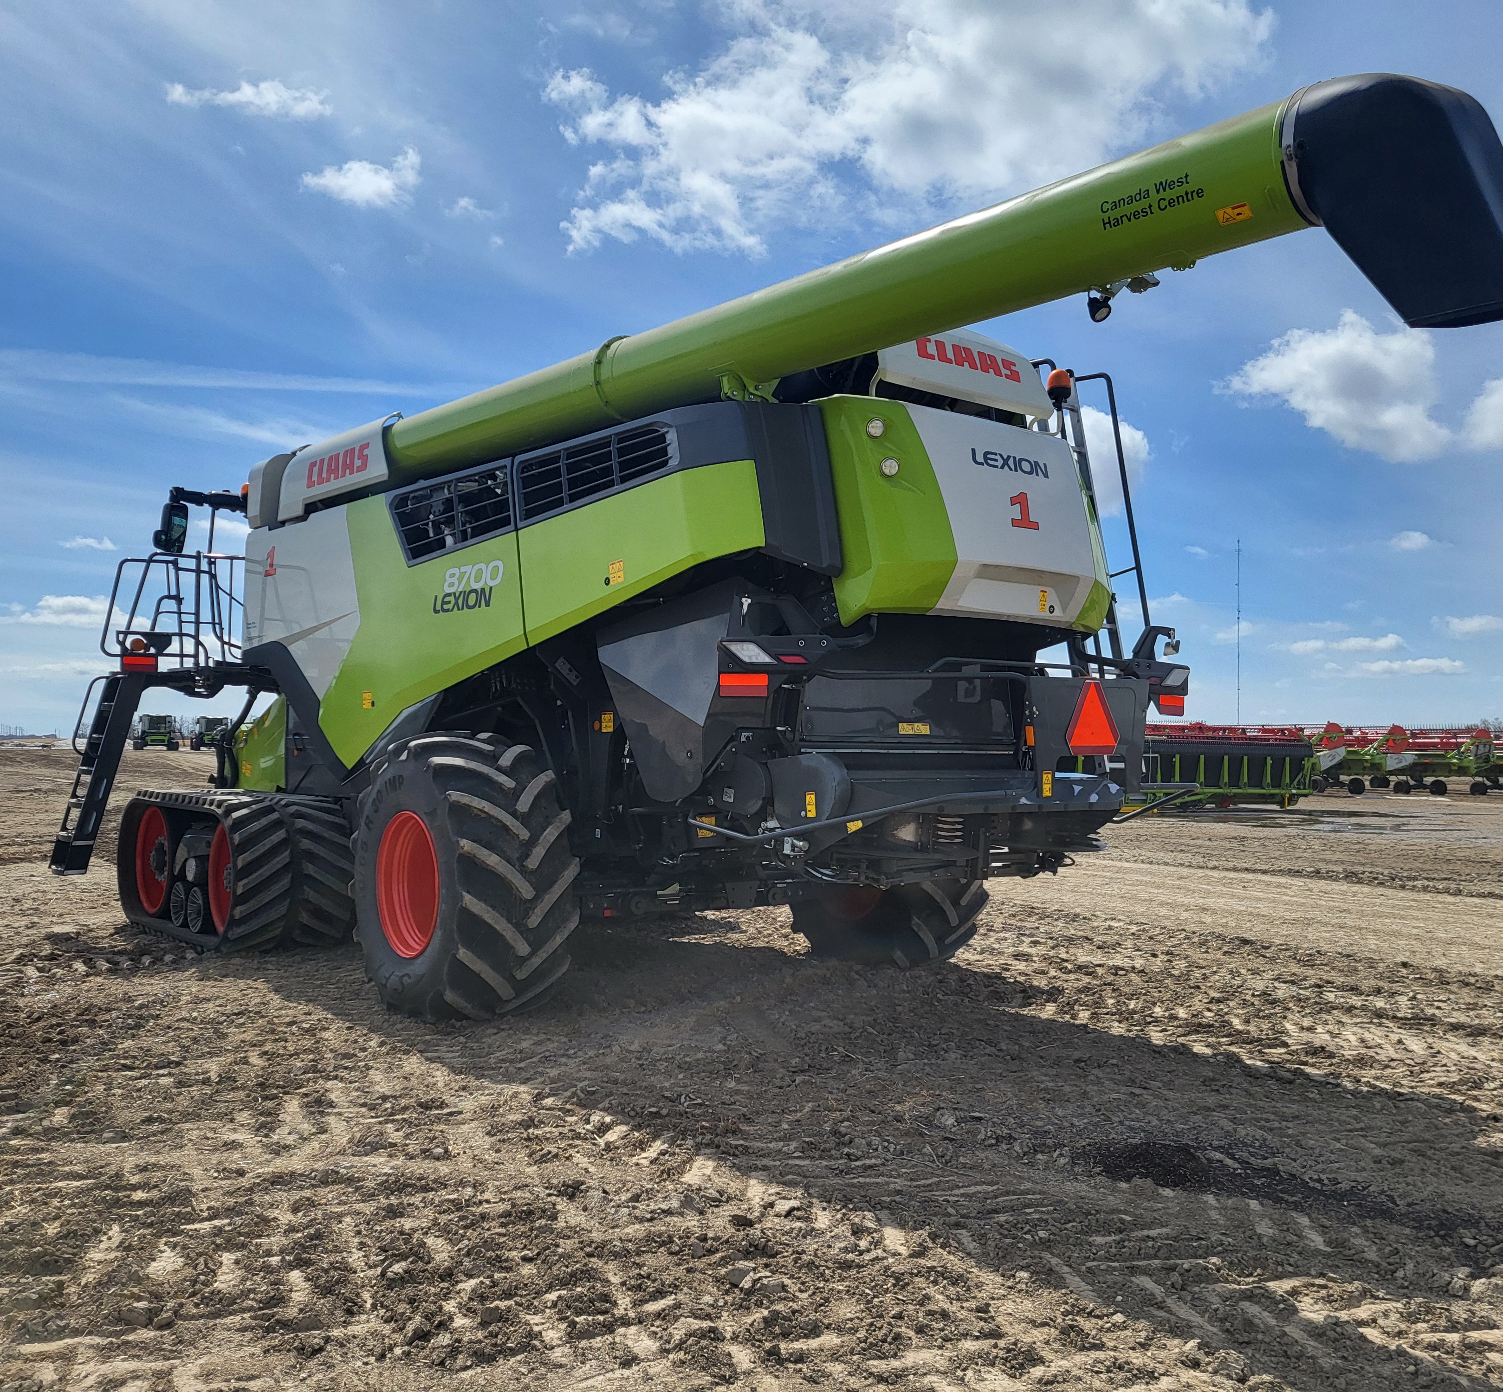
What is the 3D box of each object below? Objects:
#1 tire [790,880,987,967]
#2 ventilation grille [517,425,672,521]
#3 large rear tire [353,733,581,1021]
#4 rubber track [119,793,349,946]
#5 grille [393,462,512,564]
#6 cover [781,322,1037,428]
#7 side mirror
[{"bbox_3d":[0.971,1.143,10.136,0.720,1.620,1.620,2,-3,-39],"label":"tire"},{"bbox_3d":[-0.864,-1.155,7.492,0.080,0.380,1.500,2,-3,-39],"label":"ventilation grille"},{"bbox_3d":[-1.658,1.035,7.986,0.720,1.620,1.620,2,-3,-39],"label":"large rear tire"},{"bbox_3d":[-4.121,1.315,11.043,0.890,1.140,2.780,2,-3,-39],"label":"rubber track"},{"bbox_3d":[-1.861,-1.103,8.704,0.080,0.500,1.600,2,-3,-39],"label":"grille"},{"bbox_3d":[0.850,-1.725,7.751,1.320,0.600,1.050,2,-3,-39],"label":"cover"},{"bbox_3d":[-4.974,-1.433,11.992,0.160,0.460,0.280,-1,-3,40],"label":"side mirror"}]

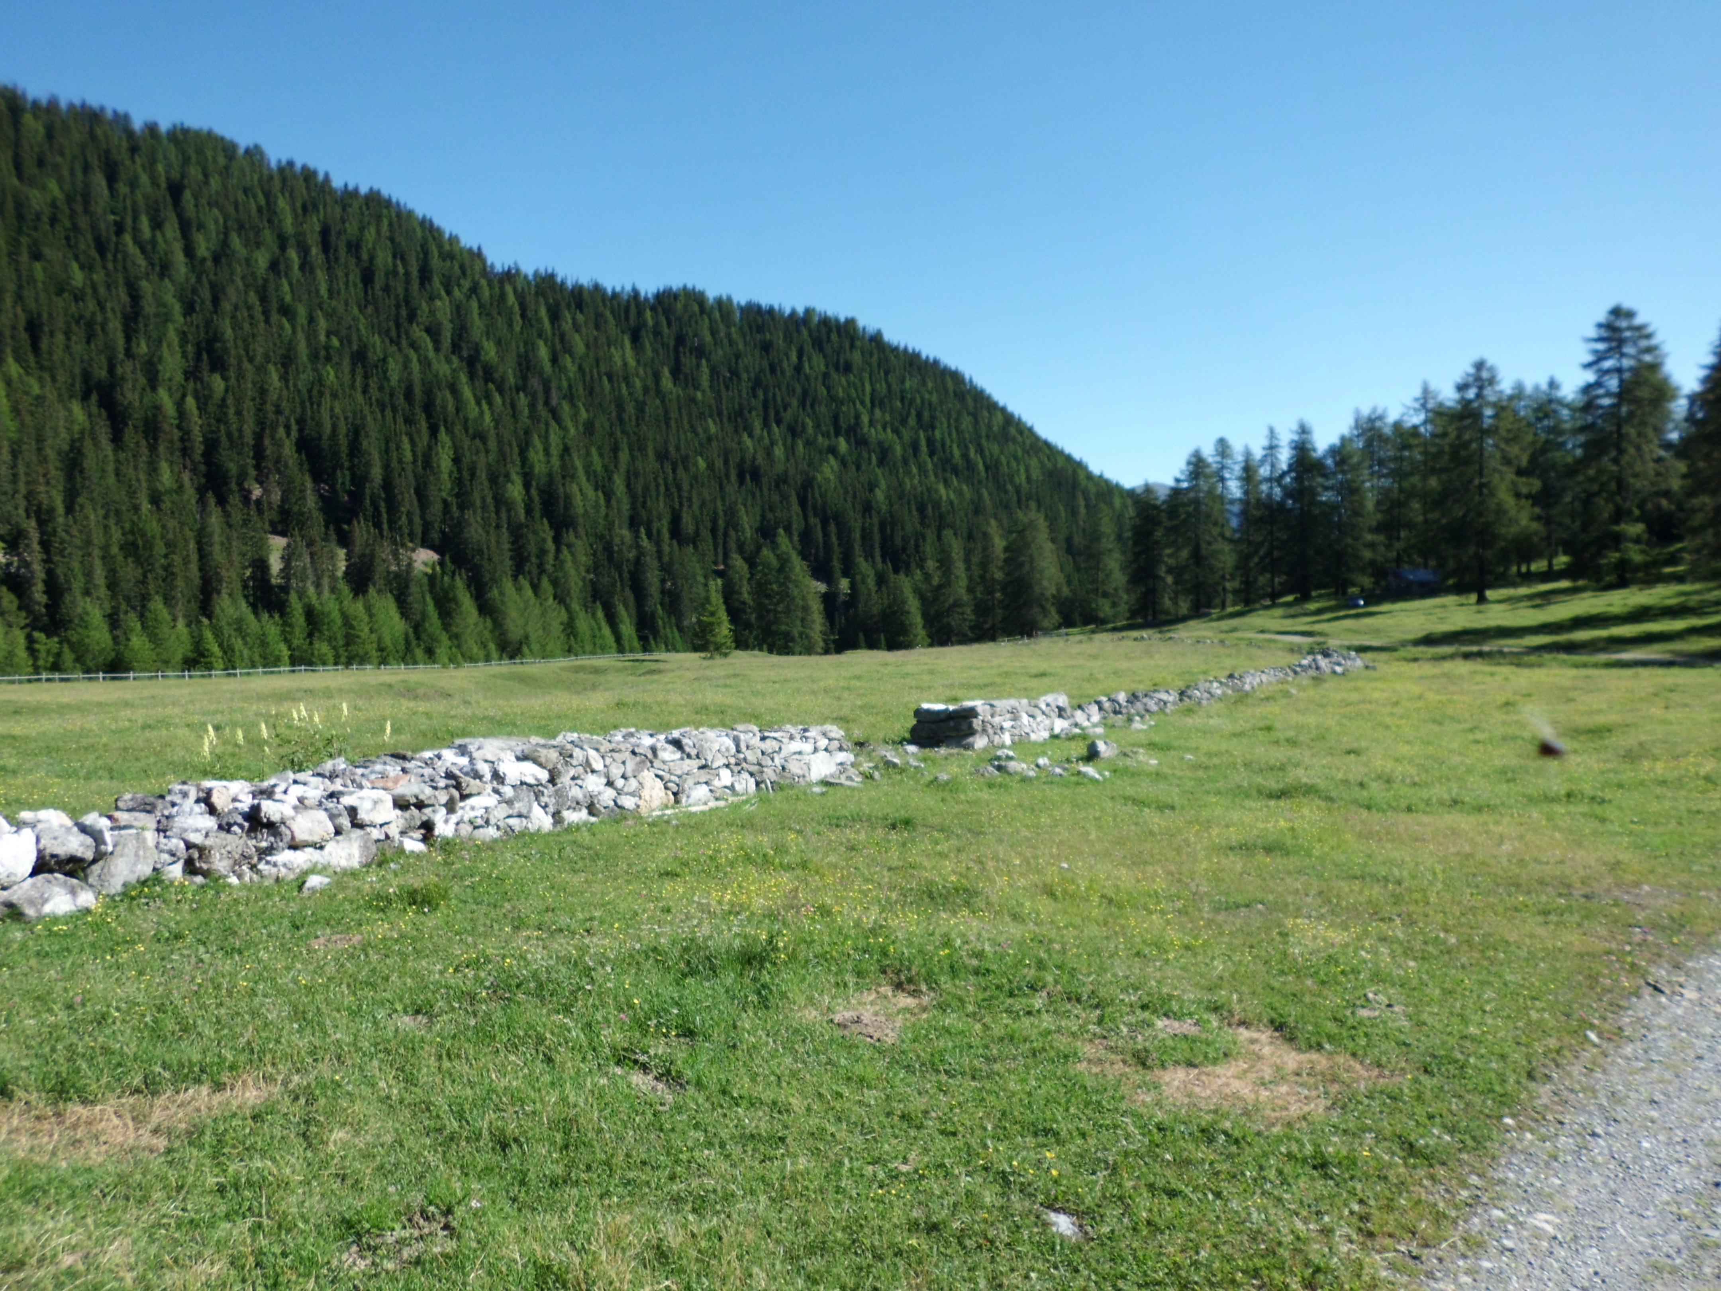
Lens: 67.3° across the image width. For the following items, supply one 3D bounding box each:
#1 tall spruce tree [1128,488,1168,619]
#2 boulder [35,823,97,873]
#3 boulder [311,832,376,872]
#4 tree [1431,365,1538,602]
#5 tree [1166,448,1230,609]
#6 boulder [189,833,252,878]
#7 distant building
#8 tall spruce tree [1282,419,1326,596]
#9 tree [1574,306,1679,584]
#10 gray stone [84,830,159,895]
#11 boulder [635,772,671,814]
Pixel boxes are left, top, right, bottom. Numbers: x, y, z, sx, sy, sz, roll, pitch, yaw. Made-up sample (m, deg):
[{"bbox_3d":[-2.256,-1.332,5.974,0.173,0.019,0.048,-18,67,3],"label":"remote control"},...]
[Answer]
[{"bbox_3d":[40.160,-12.544,180.000,5.448,18.535,5.448,0,1,0],"label":"tall spruce tree"},{"bbox_3d":[-4.856,1.237,7.900,0.320,0.300,0.370,0,1,28],"label":"boulder"},{"bbox_3d":[-3.610,1.445,9.050,0.340,0.280,0.440,0,1,28],"label":"boulder"},{"bbox_3d":[55.443,-14.533,115.000,9.050,21.531,9.050,0,1,0],"label":"tree"},{"bbox_3d":[41.772,-14.146,160.000,7.587,20.137,7.587,0,1,0],"label":"tree"},{"bbox_3d":[-4.233,1.392,8.550,0.330,0.300,0.390,0,1,28],"label":"boulder"},{"bbox_3d":[66.263,-7.739,155.000,5.600,3.400,5.000,0,1,0],"label":"distant building"},{"bbox_3d":[50.878,-15.317,148.000,4.778,20.320,4.778,0,1,0],"label":"tall spruce tree"},{"bbox_3d":[62.791,-16.428,106.000,8.342,22.823,8.342,0,1,0],"label":"tree"},{"bbox_3d":[-4.601,1.352,8.050,0.340,0.400,0.420,0,1,28],"label":"gray stone"},{"bbox_3d":[-1.922,1.367,12.000,0.300,0.390,0.350,0,1,28],"label":"boulder"}]

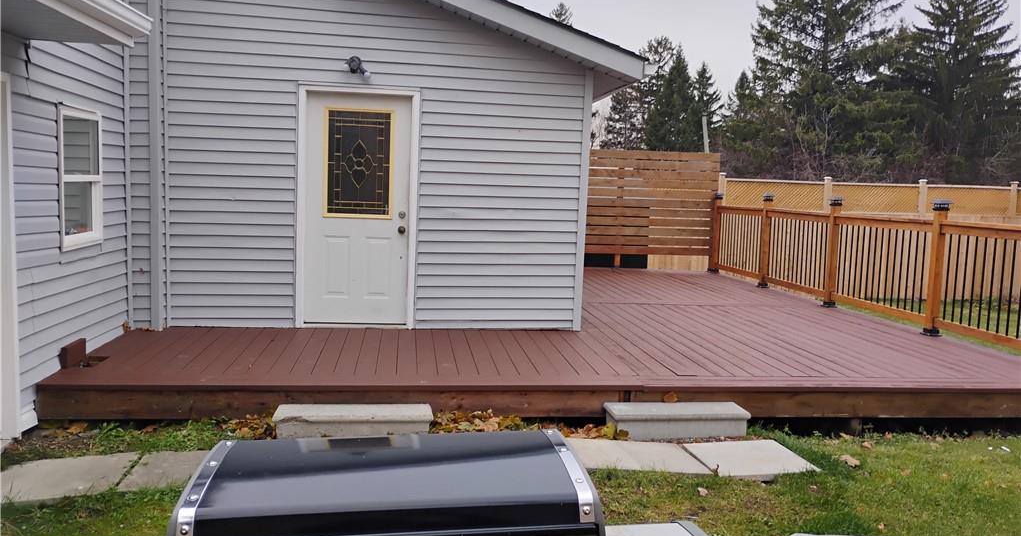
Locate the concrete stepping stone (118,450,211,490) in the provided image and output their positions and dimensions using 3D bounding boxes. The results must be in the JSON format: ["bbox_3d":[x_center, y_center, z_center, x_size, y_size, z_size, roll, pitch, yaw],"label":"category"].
[{"bbox_3d":[-1.809,1.146,4.644,0.610,0.050,0.570,1,6,-12],"label":"concrete stepping stone"}]

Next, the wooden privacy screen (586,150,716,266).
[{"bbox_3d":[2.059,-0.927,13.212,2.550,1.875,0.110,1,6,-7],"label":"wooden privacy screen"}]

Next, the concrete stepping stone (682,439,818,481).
[{"bbox_3d":[1.467,1.187,5.085,0.635,0.050,0.580,1,6,-12],"label":"concrete stepping stone"}]

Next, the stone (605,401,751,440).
[{"bbox_3d":[1.112,1.030,5.546,0.910,0.170,0.330,1,6,-7],"label":"stone"}]

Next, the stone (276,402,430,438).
[{"bbox_3d":[-0.992,0.996,5.266,0.945,0.170,0.325,1,6,-7],"label":"stone"}]

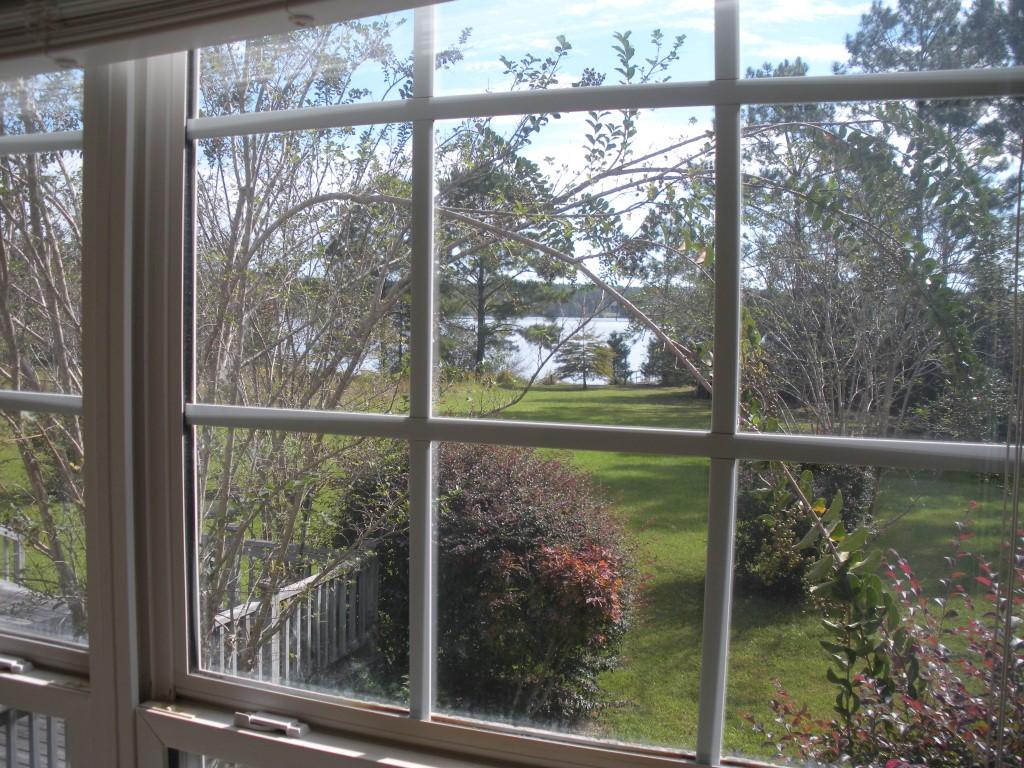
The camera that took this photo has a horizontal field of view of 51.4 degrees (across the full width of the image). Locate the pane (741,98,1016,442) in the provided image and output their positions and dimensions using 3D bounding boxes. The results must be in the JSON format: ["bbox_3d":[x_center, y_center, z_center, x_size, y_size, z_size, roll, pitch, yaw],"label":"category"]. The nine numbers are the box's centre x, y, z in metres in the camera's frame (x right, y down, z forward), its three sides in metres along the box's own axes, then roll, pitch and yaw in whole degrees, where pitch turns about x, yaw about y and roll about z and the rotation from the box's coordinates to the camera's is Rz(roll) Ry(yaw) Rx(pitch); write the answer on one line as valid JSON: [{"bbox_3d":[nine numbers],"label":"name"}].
[{"bbox_3d":[0.289,-0.086,0.807,0.228,0.262,0.025,2,4,21],"label":"pane"}]

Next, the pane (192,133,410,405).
[{"bbox_3d":[-0.201,-0.106,0.990,0.238,0.262,0.025,2,4,21],"label":"pane"}]

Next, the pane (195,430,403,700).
[{"bbox_3d":[-0.204,0.171,1.011,0.238,0.251,0.025,2,4,21],"label":"pane"}]

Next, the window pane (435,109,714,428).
[{"bbox_3d":[0.046,-0.096,0.899,0.249,0.262,0.025,2,4,21],"label":"window pane"}]

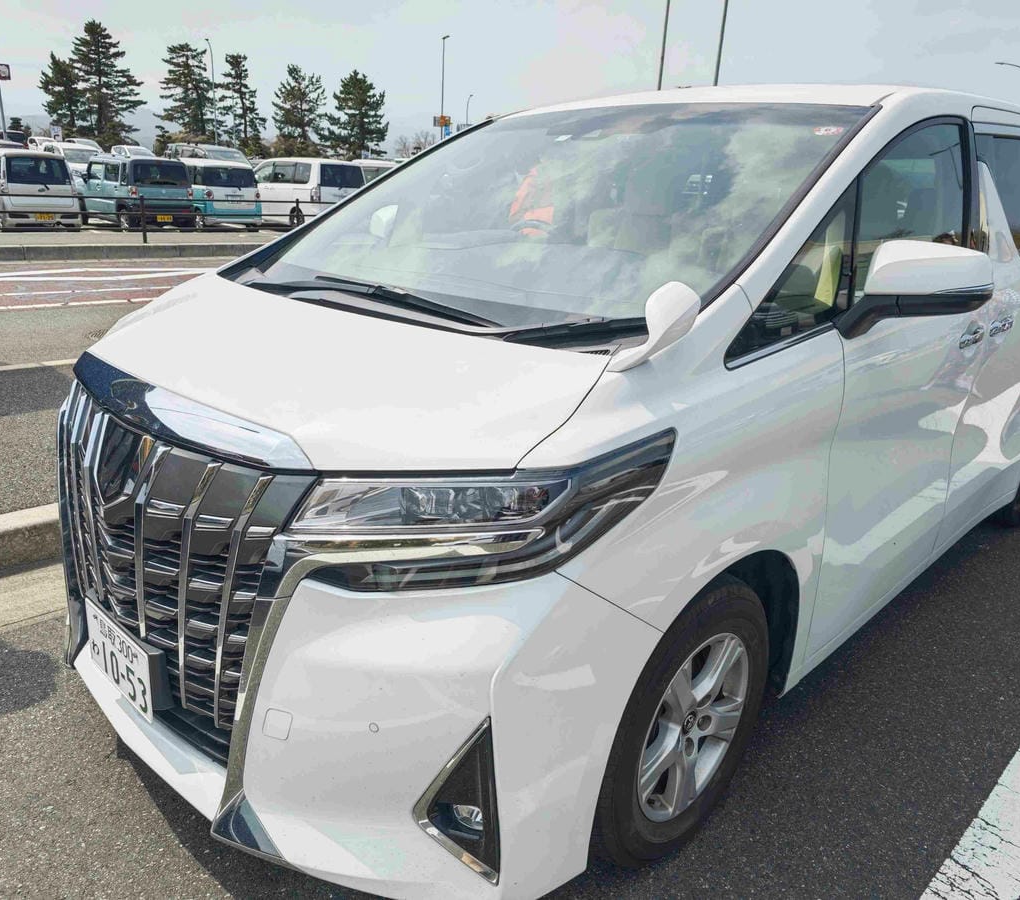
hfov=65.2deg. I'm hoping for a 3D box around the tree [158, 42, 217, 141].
[{"bbox_3d":[-23.375,-24.514,57.908,3.934,9.223,3.934,-4,20,-21],"label":"tree"}]

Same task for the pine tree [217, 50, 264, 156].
[{"bbox_3d":[-20.200,-25.816,59.864,3.400,7.250,3.400,-3,19,-18],"label":"pine tree"}]

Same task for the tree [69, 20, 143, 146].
[{"bbox_3d":[-25.267,-21.875,49.943,4.188,9.090,4.188,-6,20,-25],"label":"tree"}]

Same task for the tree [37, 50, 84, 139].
[{"bbox_3d":[-28.551,-21.331,50.789,2.479,7.295,2.479,-6,21,-27],"label":"tree"}]

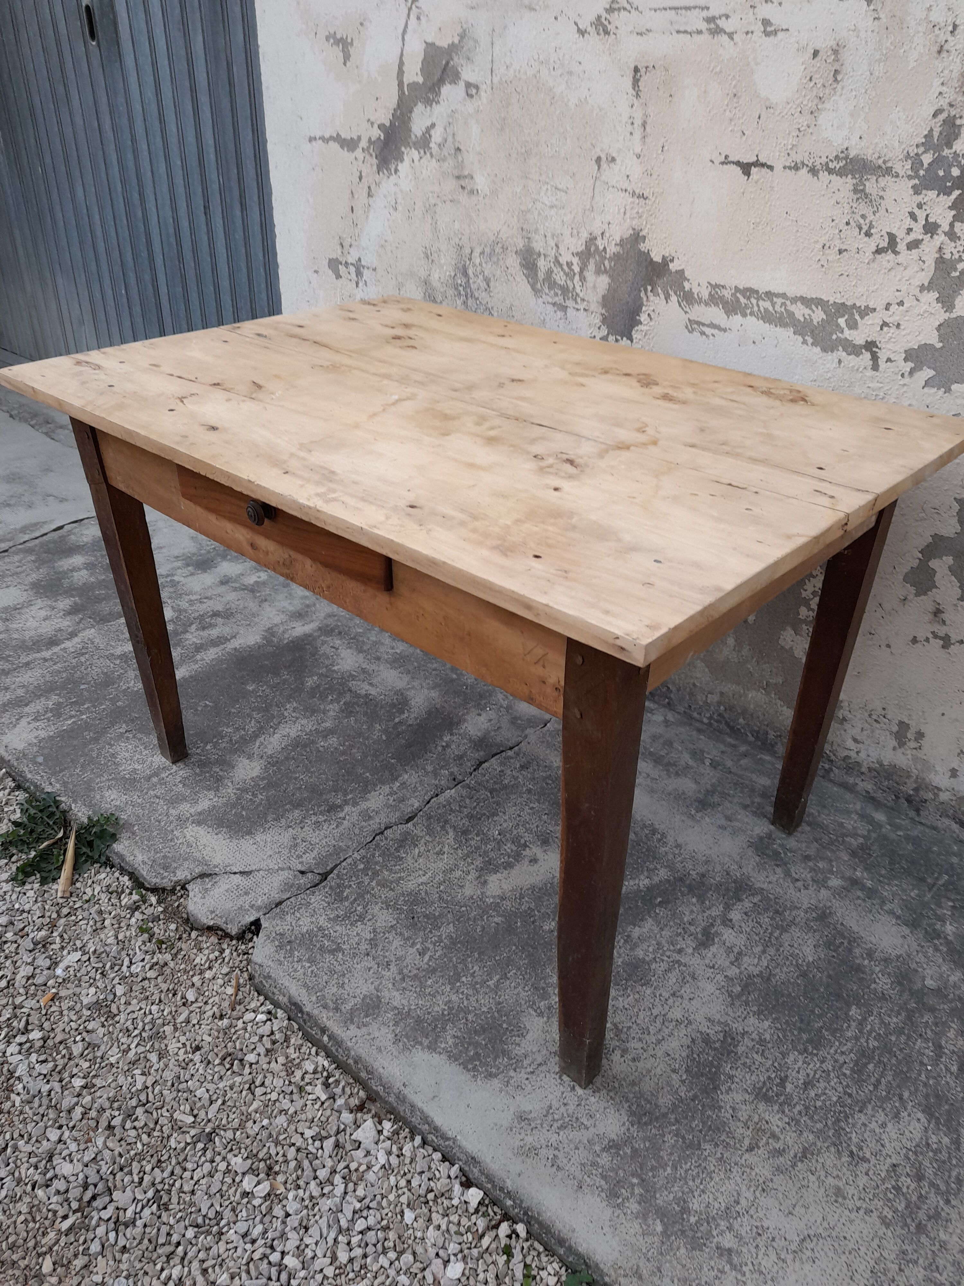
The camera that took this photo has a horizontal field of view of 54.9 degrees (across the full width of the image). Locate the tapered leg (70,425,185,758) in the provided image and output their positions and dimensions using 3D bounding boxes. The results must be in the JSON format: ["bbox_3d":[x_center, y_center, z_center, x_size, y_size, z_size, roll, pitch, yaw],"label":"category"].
[{"bbox_3d":[-0.631,-0.089,1.700,0.062,0.749,0.060,26,40,35],"label":"tapered leg"}]

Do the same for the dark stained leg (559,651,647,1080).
[{"bbox_3d":[0.129,0.279,1.108,0.064,0.748,0.060,26,40,35],"label":"dark stained leg"}]

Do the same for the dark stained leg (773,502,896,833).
[{"bbox_3d":[0.576,0.022,1.525,0.062,0.745,0.060,26,40,35],"label":"dark stained leg"}]

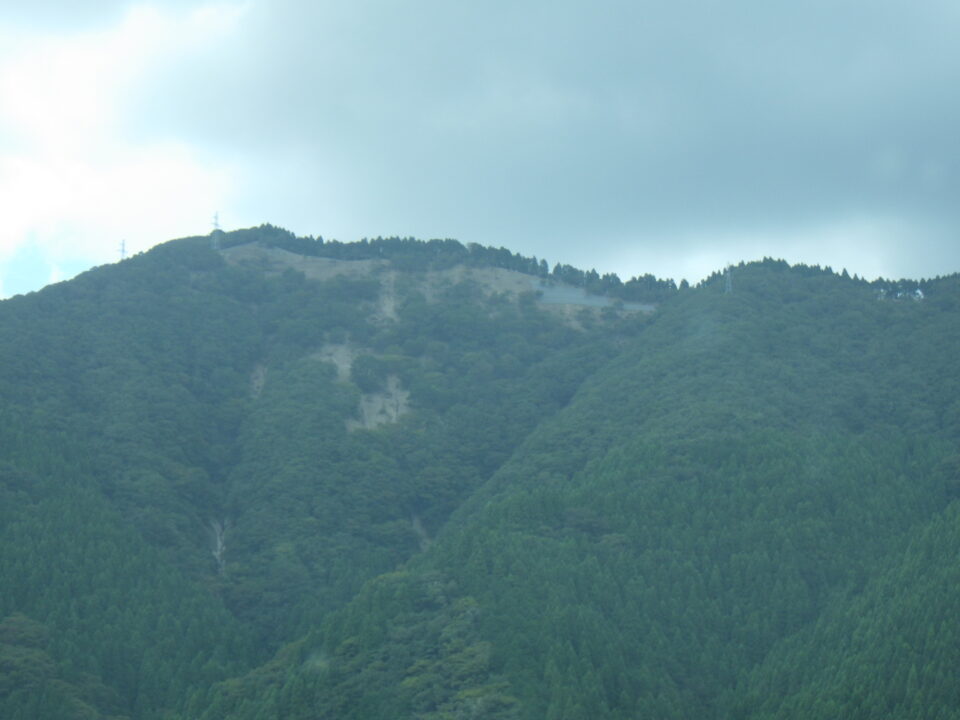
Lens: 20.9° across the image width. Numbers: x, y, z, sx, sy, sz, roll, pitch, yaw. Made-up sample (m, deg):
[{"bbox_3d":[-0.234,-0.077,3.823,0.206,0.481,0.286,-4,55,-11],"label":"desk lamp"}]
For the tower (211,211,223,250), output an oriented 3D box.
[{"bbox_3d":[-192.048,-94.384,1900.000,6.500,28.500,5.000,0,-10,0],"label":"tower"}]

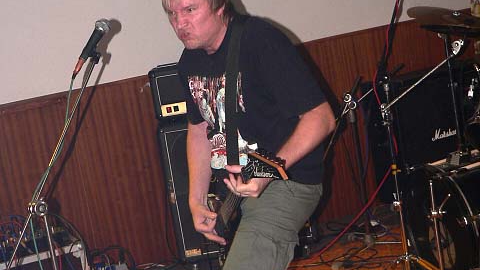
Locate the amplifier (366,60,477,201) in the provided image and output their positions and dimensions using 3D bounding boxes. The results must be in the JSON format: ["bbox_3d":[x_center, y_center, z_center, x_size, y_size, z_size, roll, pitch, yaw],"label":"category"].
[{"bbox_3d":[1.204,-0.018,6.287,0.740,0.755,0.365,-13,9,-22],"label":"amplifier"}]

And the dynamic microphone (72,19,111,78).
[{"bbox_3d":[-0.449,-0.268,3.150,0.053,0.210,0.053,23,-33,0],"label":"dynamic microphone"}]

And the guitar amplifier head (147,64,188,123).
[{"bbox_3d":[-0.094,-0.283,5.651,0.730,0.265,0.270,-9,8,3],"label":"guitar amplifier head"}]

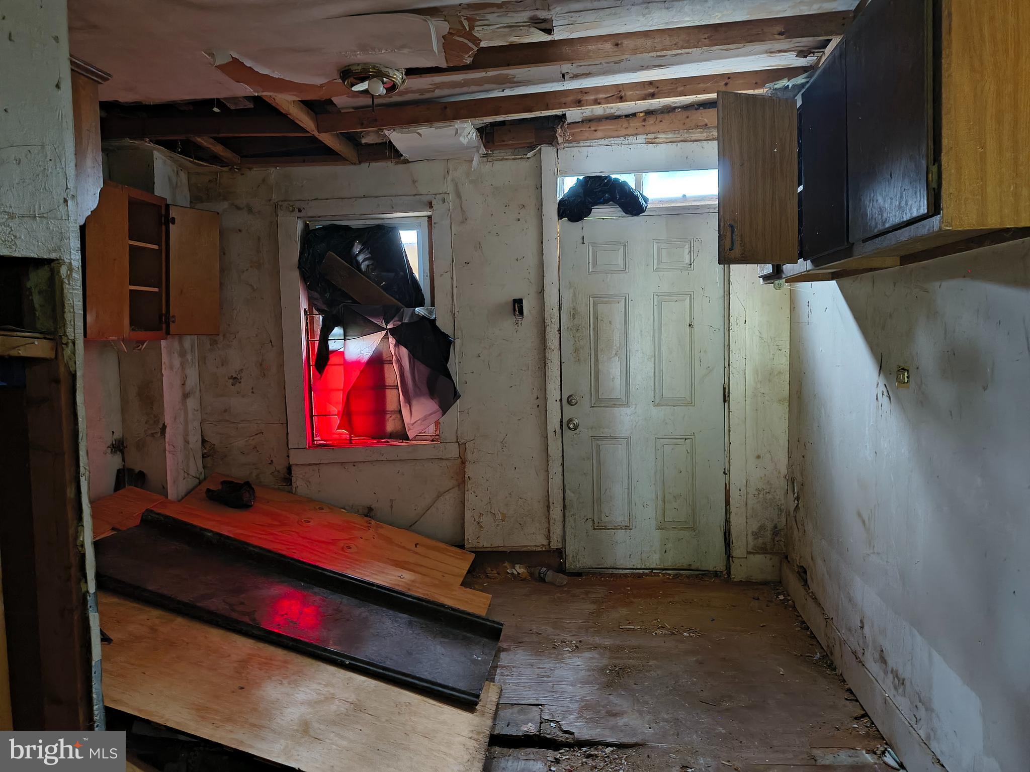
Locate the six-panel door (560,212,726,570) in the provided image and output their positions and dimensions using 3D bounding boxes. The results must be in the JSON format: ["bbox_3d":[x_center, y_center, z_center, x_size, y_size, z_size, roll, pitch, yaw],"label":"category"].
[{"bbox_3d":[0.736,0.062,4.276,0.910,2.040,0.045,-1,5,7],"label":"six-panel door"}]

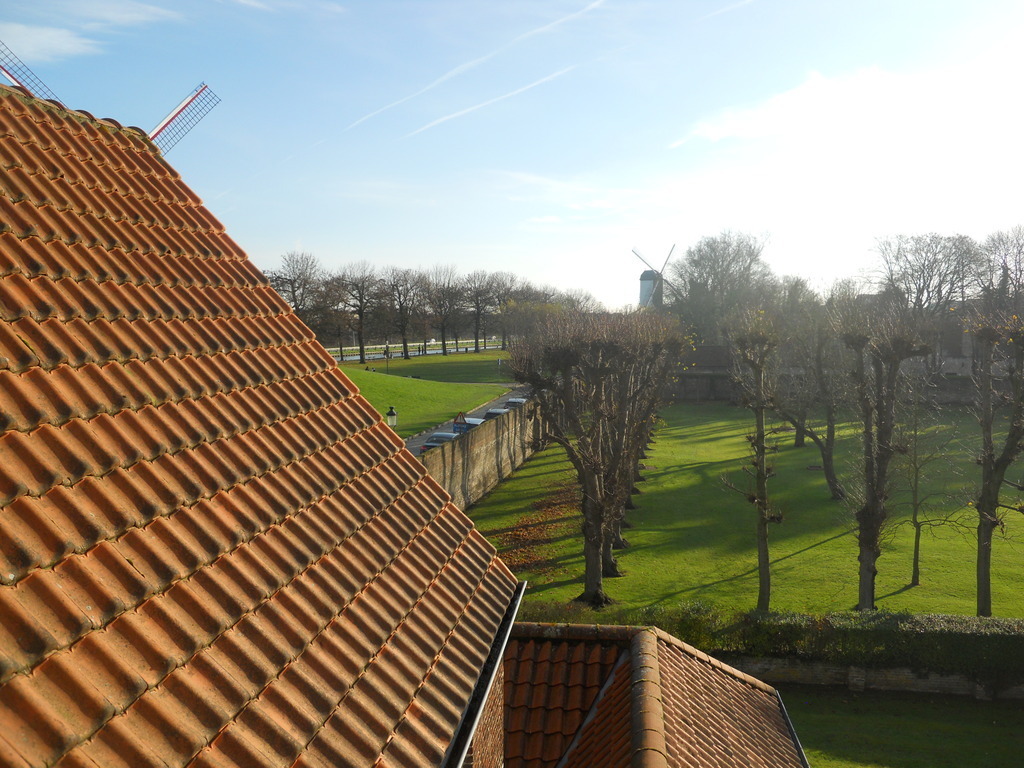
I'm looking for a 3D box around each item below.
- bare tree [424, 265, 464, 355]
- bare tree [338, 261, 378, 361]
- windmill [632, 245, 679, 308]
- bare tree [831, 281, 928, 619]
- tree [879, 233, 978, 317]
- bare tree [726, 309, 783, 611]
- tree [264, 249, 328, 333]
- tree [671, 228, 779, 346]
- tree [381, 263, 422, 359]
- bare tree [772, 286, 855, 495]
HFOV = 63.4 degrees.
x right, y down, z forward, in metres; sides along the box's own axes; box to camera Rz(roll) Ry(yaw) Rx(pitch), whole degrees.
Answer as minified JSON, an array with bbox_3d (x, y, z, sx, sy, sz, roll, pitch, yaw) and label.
[{"bbox_3d":[-11.688,-12.822,143.430,6.930,15.610,7.620,0,5,0],"label":"bare tree"},{"bbox_3d":[-22.155,-10.354,119.553,5.770,14.810,6.640,0,5,0],"label":"bare tree"},{"bbox_3d":[43.164,-32.109,256.148,19.500,22.800,8.500,-3,6,-33],"label":"windmill"},{"bbox_3d":[11.098,2.053,24.952,2.890,9.800,2.750,0,5,0],"label":"bare tree"},{"bbox_3d":[52.528,-9.522,104.570,12.830,18.490,12.830,0,5,0],"label":"tree"},{"bbox_3d":[7.285,2.339,24.890,1.680,9.180,1.680,0,5,0],"label":"bare tree"},{"bbox_3d":[-27.933,-9.545,107.579,8.300,15.430,8.300,0,5,0],"label":"tree"},{"bbox_3d":[31.567,-12.436,124.396,16.200,20.980,16.200,0,5,0],"label":"tree"},{"bbox_3d":[-17.611,-11.362,132.012,6.690,14.610,7.360,0,5,0],"label":"tree"},{"bbox_3d":[14.557,0.396,39.997,3.960,10.520,3.760,0,5,0],"label":"bare tree"}]

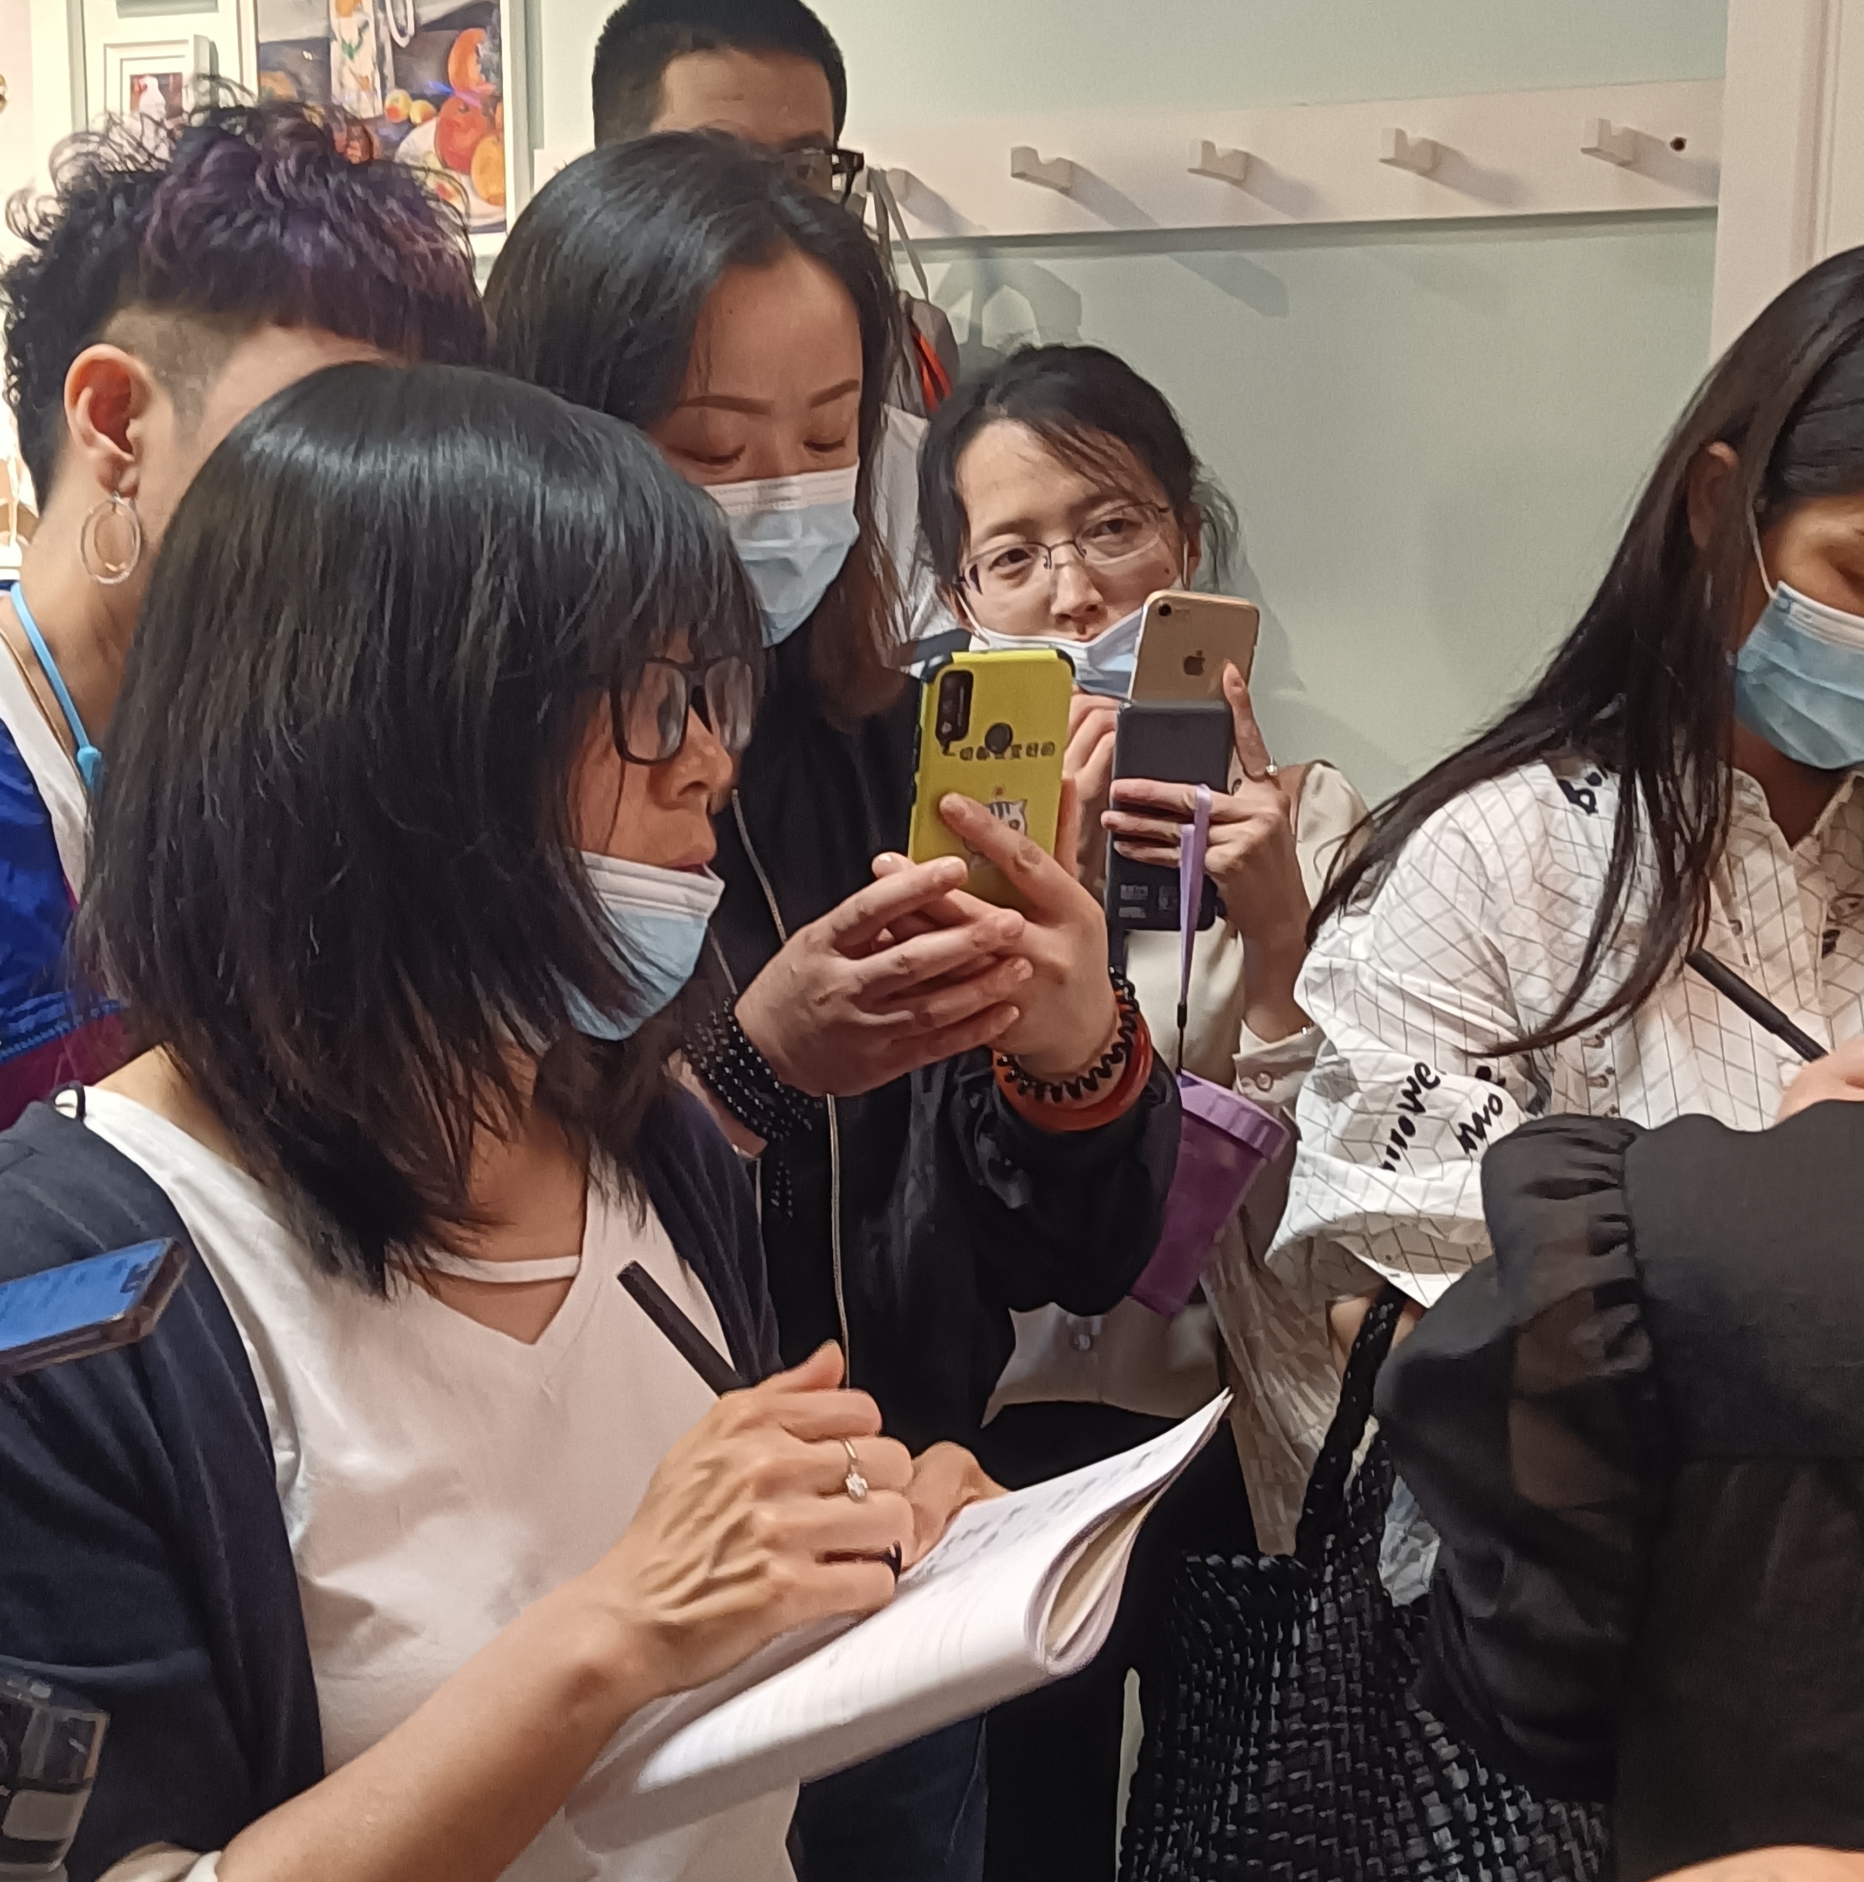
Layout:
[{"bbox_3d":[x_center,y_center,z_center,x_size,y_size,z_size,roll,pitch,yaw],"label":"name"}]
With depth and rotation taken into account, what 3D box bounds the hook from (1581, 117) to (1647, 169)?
[{"bbox_3d":[0.447,-0.525,1.842,0.013,0.023,0.068,6,13,30],"label":"hook"}]

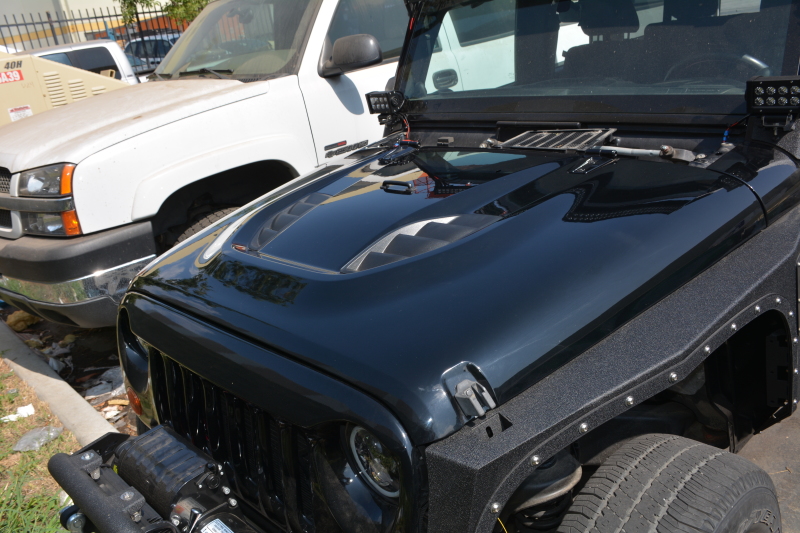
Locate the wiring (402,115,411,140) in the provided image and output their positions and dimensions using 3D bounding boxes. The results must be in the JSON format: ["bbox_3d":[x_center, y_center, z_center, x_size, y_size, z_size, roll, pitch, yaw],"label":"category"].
[{"bbox_3d":[0.020,-0.580,2.774,0.029,0.109,0.033,13,29,43],"label":"wiring"}]

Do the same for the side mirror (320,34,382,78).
[{"bbox_3d":[-0.279,-1.197,3.811,0.275,0.209,0.168,13,29,43],"label":"side mirror"}]

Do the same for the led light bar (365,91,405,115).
[{"bbox_3d":[-0.067,-0.701,2.841,0.161,0.087,0.082,13,34,43],"label":"led light bar"}]

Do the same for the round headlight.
[{"bbox_3d":[-0.027,0.373,1.331,0.168,0.168,0.080,13,29,43],"label":"round headlight"}]

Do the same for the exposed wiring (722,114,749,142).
[{"bbox_3d":[0.948,-0.386,1.877,0.071,0.082,0.041,13,29,43],"label":"exposed wiring"}]

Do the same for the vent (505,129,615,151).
[{"bbox_3d":[0.527,-0.430,2.225,0.321,0.025,0.194,13,35,43],"label":"vent"}]

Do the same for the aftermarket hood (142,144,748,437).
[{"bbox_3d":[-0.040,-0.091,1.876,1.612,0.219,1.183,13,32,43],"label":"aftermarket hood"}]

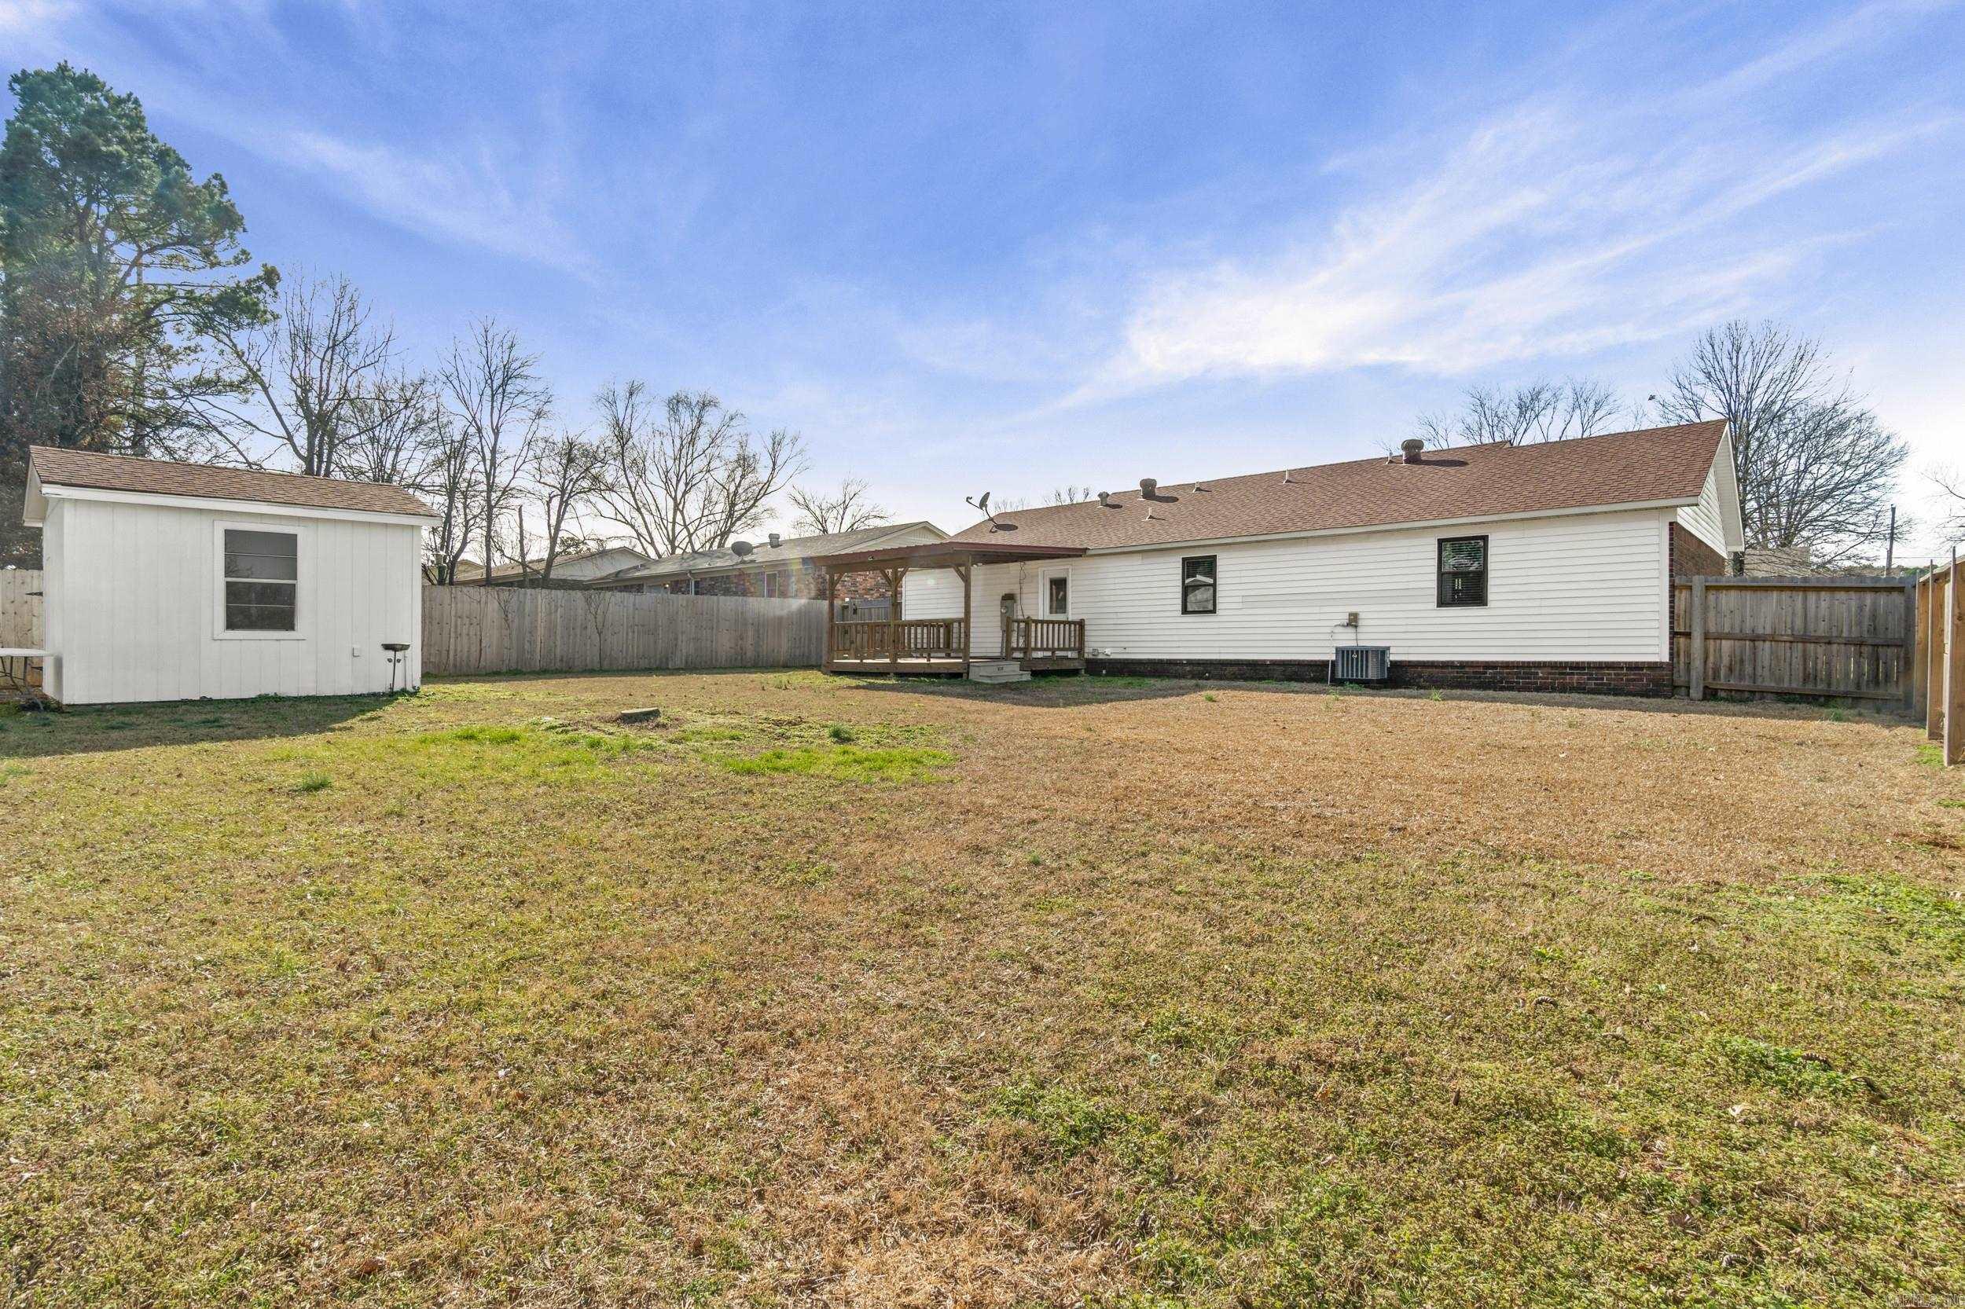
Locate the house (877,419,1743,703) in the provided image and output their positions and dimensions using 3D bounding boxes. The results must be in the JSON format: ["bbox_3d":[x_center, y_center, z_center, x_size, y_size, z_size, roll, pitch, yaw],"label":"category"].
[{"bbox_3d":[7.400,-1.970,22.950,18.000,5.200,9.600,0,0,43],"label":"house"}]

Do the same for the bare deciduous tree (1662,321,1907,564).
[{"bbox_3d":[27.600,-5.500,30.000,7.000,12.000,7.000,0,0,43],"label":"bare deciduous tree"}]

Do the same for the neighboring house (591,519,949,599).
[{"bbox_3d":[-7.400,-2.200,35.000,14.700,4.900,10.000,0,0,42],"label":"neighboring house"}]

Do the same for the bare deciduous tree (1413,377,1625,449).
[{"bbox_3d":[23.300,-5.850,38.000,8.800,12.500,8.600,0,0,32],"label":"bare deciduous tree"}]

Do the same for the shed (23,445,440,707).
[{"bbox_3d":[-10.850,-1.030,12.800,3.600,3.250,4.100,0,0,42],"label":"shed"}]

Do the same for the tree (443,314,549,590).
[{"bbox_3d":[-15.600,-5.280,28.000,3.600,11.000,3.600,0,0,-29],"label":"tree"}]

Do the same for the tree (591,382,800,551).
[{"bbox_3d":[-14.300,-6.900,44.000,10.300,13.900,9.800,0,0,-18],"label":"tree"}]

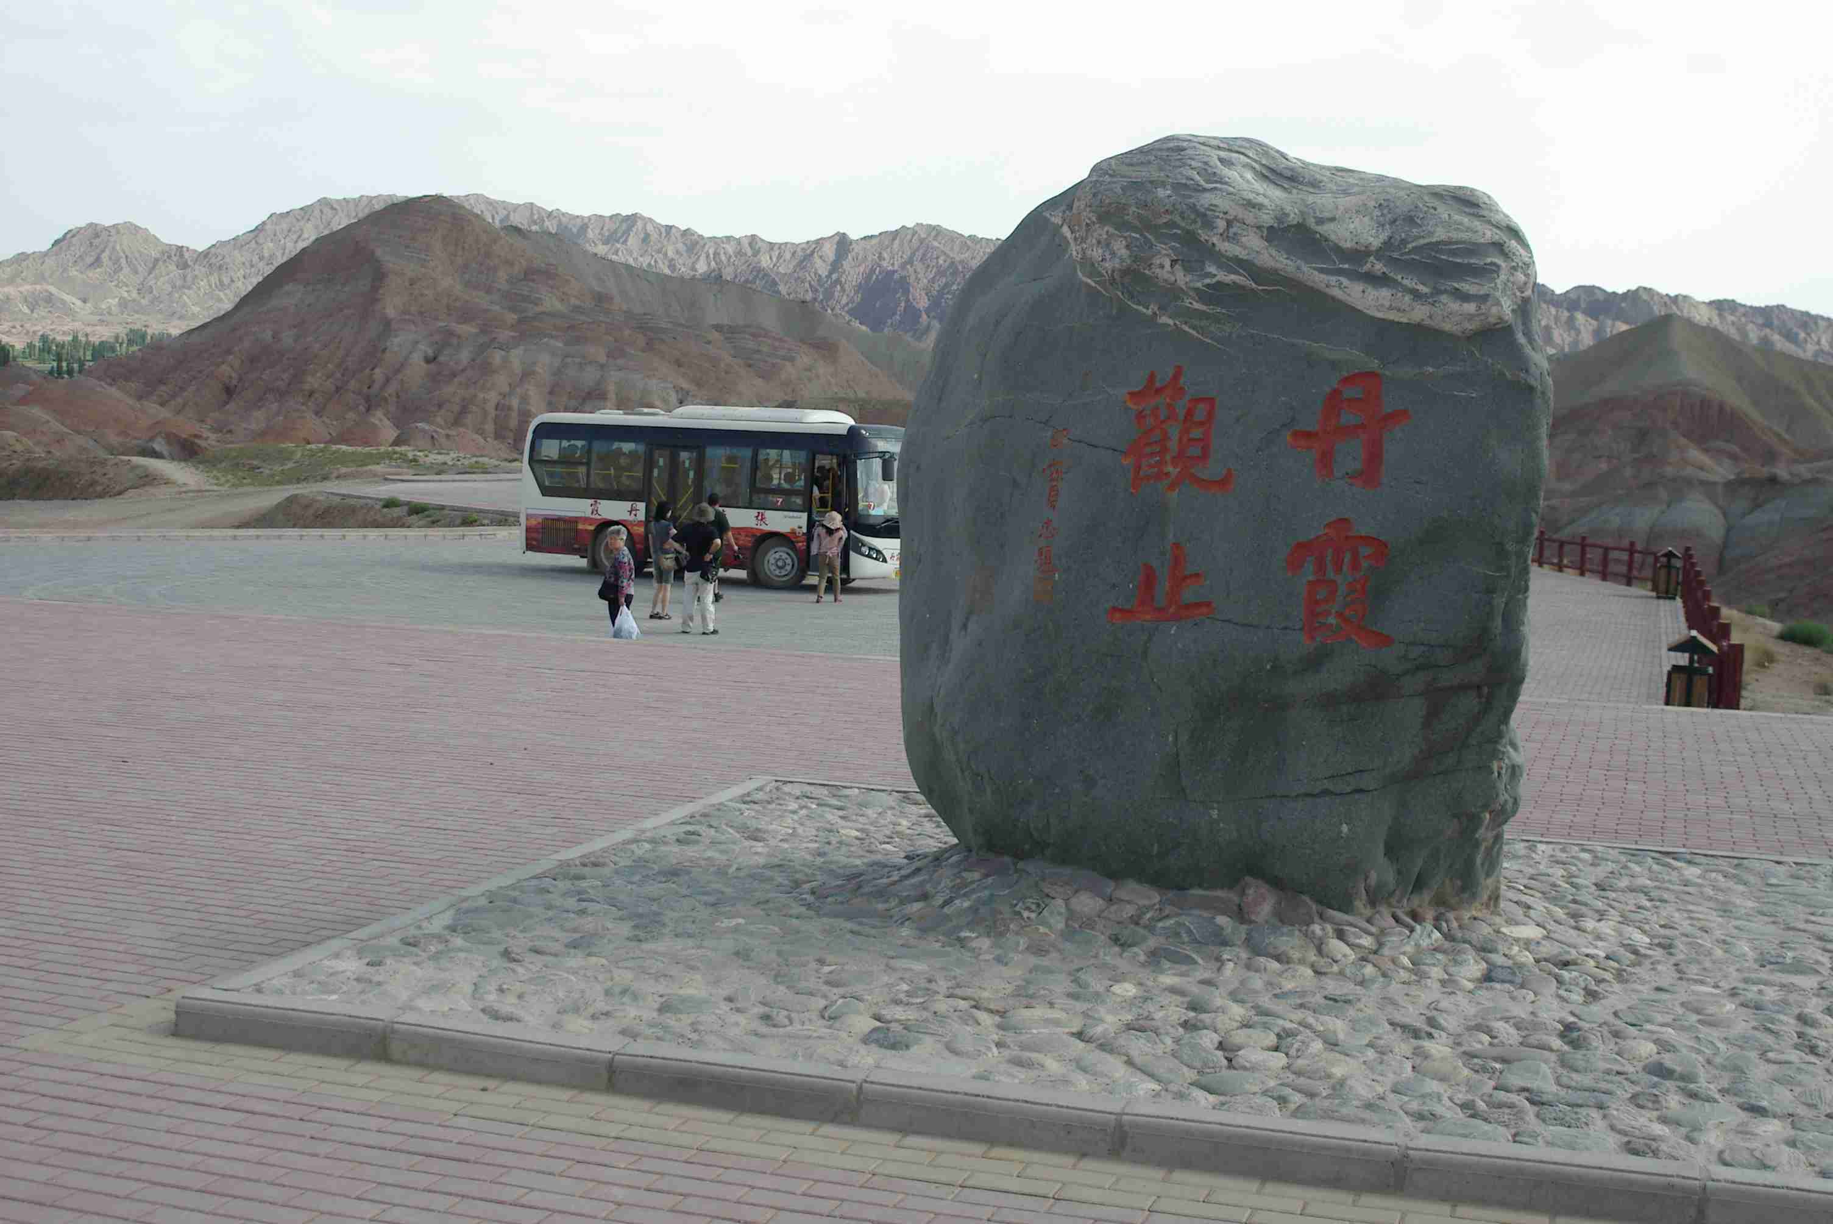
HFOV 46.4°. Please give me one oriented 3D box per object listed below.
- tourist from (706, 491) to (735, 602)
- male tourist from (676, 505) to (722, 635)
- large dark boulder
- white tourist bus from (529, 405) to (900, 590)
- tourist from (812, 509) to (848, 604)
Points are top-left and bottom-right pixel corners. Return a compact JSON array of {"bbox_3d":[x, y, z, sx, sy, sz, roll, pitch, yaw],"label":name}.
[{"bbox_3d":[-3.112,-1.021,33.798,0.580,1.730,0.420,3,5,15],"label":"tourist"},{"bbox_3d":[-2.864,-0.569,28.163,0.600,1.730,0.400,3,5,15],"label":"male tourist"},{"bbox_3d":[1.709,-0.574,12.138,3.580,4.150,1.900,3,5,15],"label":"large dark boulder"},{"bbox_3d":[-3.514,-2.185,39.821,8.400,3.080,2.420,5,6,37],"label":"white tourist bus"},{"bbox_3d":[-1.389,-0.909,34.825,0.540,1.520,0.360,3,5,15],"label":"tourist"}]

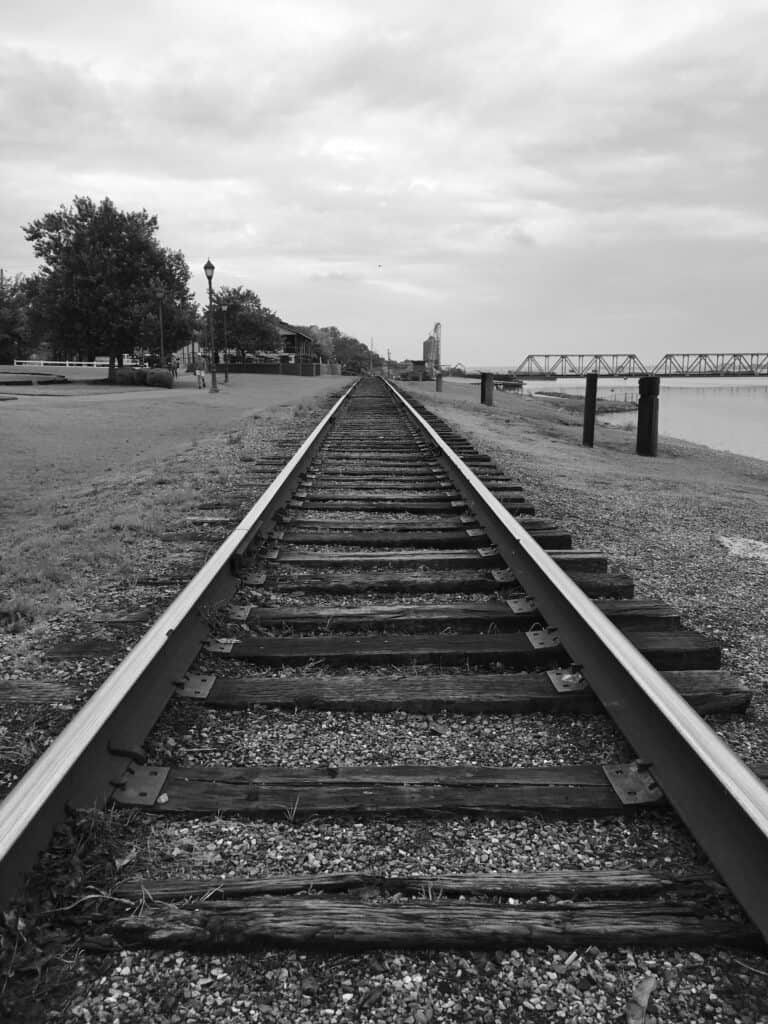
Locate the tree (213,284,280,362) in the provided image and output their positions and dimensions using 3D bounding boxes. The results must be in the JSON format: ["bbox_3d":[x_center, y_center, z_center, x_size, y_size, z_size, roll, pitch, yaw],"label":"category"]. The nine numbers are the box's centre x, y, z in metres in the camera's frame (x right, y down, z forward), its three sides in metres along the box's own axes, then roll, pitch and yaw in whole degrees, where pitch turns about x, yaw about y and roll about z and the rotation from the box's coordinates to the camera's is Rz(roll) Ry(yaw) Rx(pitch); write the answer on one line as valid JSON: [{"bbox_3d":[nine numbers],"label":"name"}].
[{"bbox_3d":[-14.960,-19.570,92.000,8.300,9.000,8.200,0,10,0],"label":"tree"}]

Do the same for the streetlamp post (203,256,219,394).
[{"bbox_3d":[-6.950,-7.480,34.560,0.450,5.300,0.450,0,10,0],"label":"streetlamp post"}]

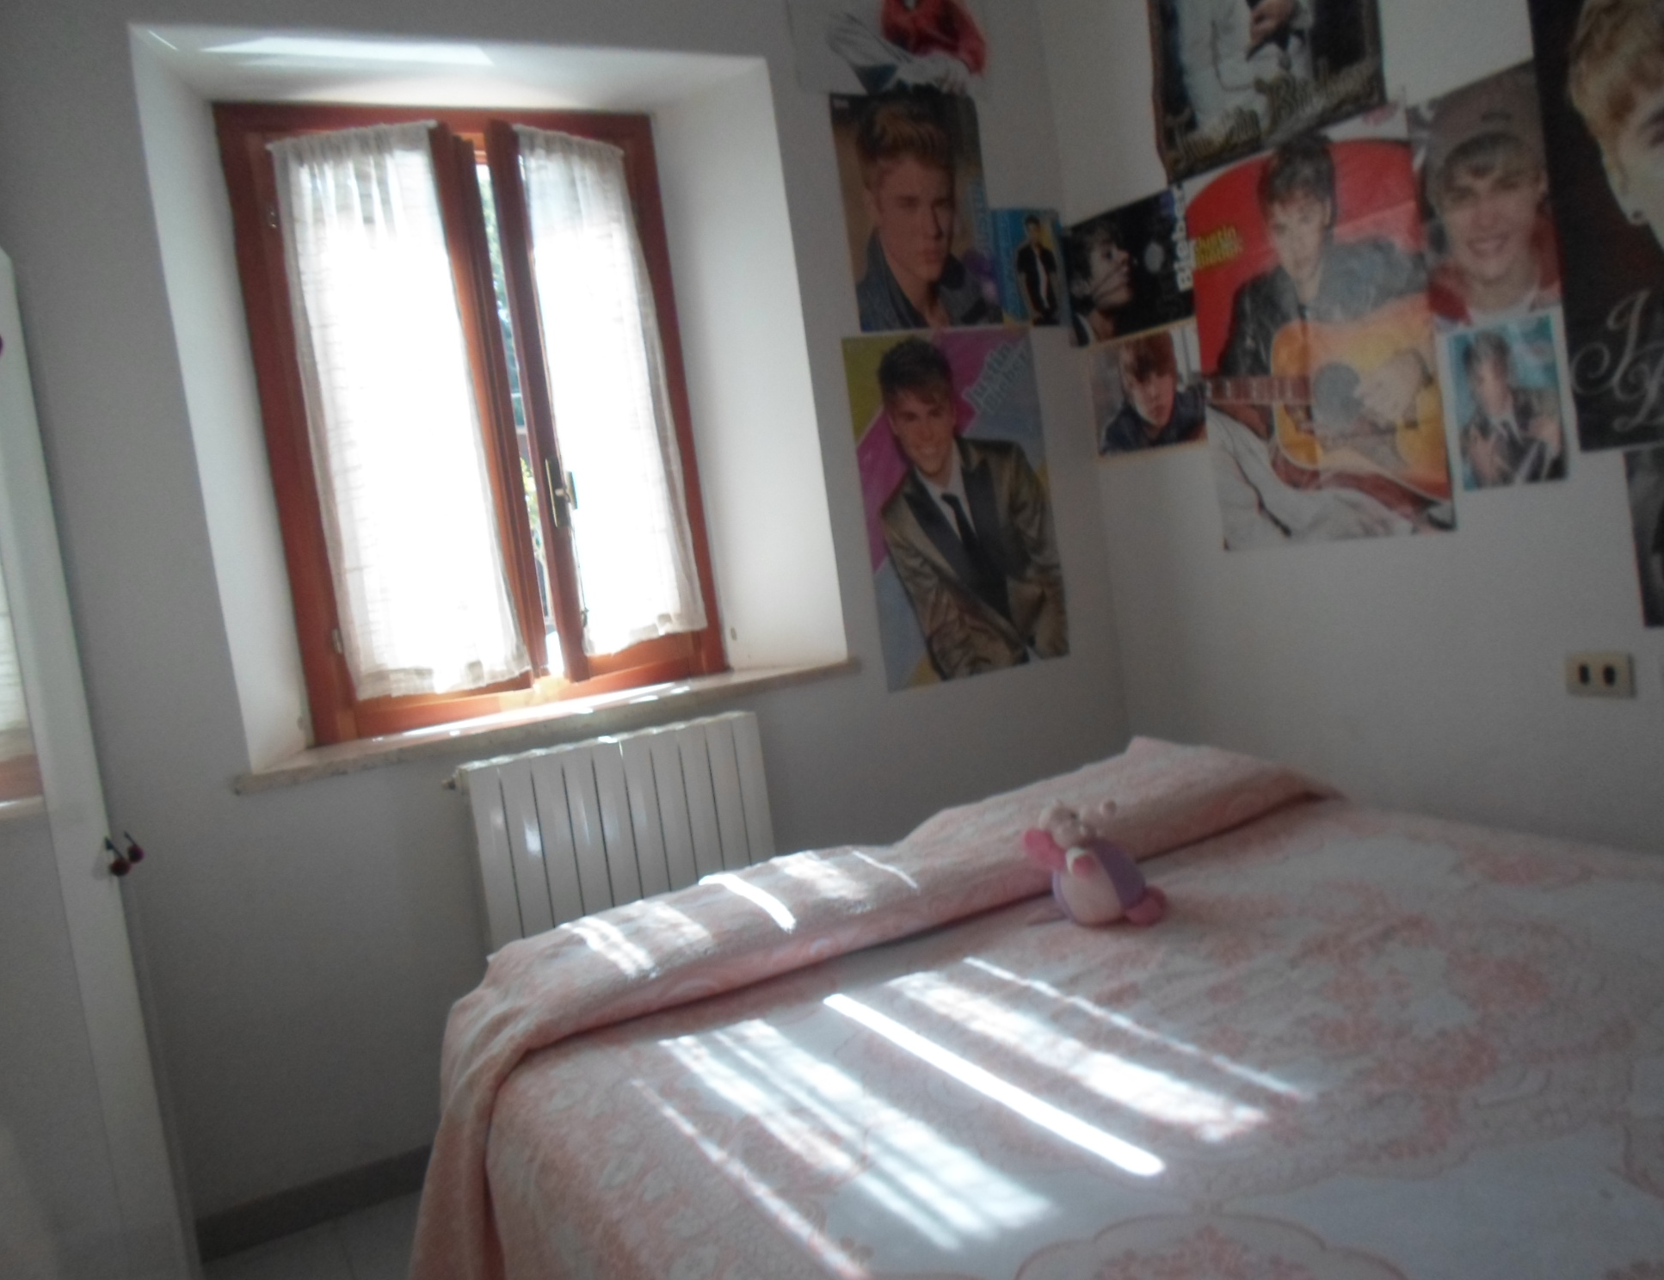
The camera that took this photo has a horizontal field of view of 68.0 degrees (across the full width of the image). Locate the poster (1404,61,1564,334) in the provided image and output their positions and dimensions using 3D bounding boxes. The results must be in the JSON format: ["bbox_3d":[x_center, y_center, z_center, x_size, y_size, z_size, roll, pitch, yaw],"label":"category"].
[{"bbox_3d":[1.212,-0.814,2.293,0.010,0.430,0.266,-10,5,-27],"label":"poster"}]

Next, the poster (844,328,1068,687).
[{"bbox_3d":[0.336,-0.345,3.148,0.557,0.869,0.010,-10,5,-25],"label":"poster"}]

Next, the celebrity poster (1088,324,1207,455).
[{"bbox_3d":[0.798,-0.632,3.166,0.010,0.292,0.404,-10,5,-27],"label":"celebrity poster"}]

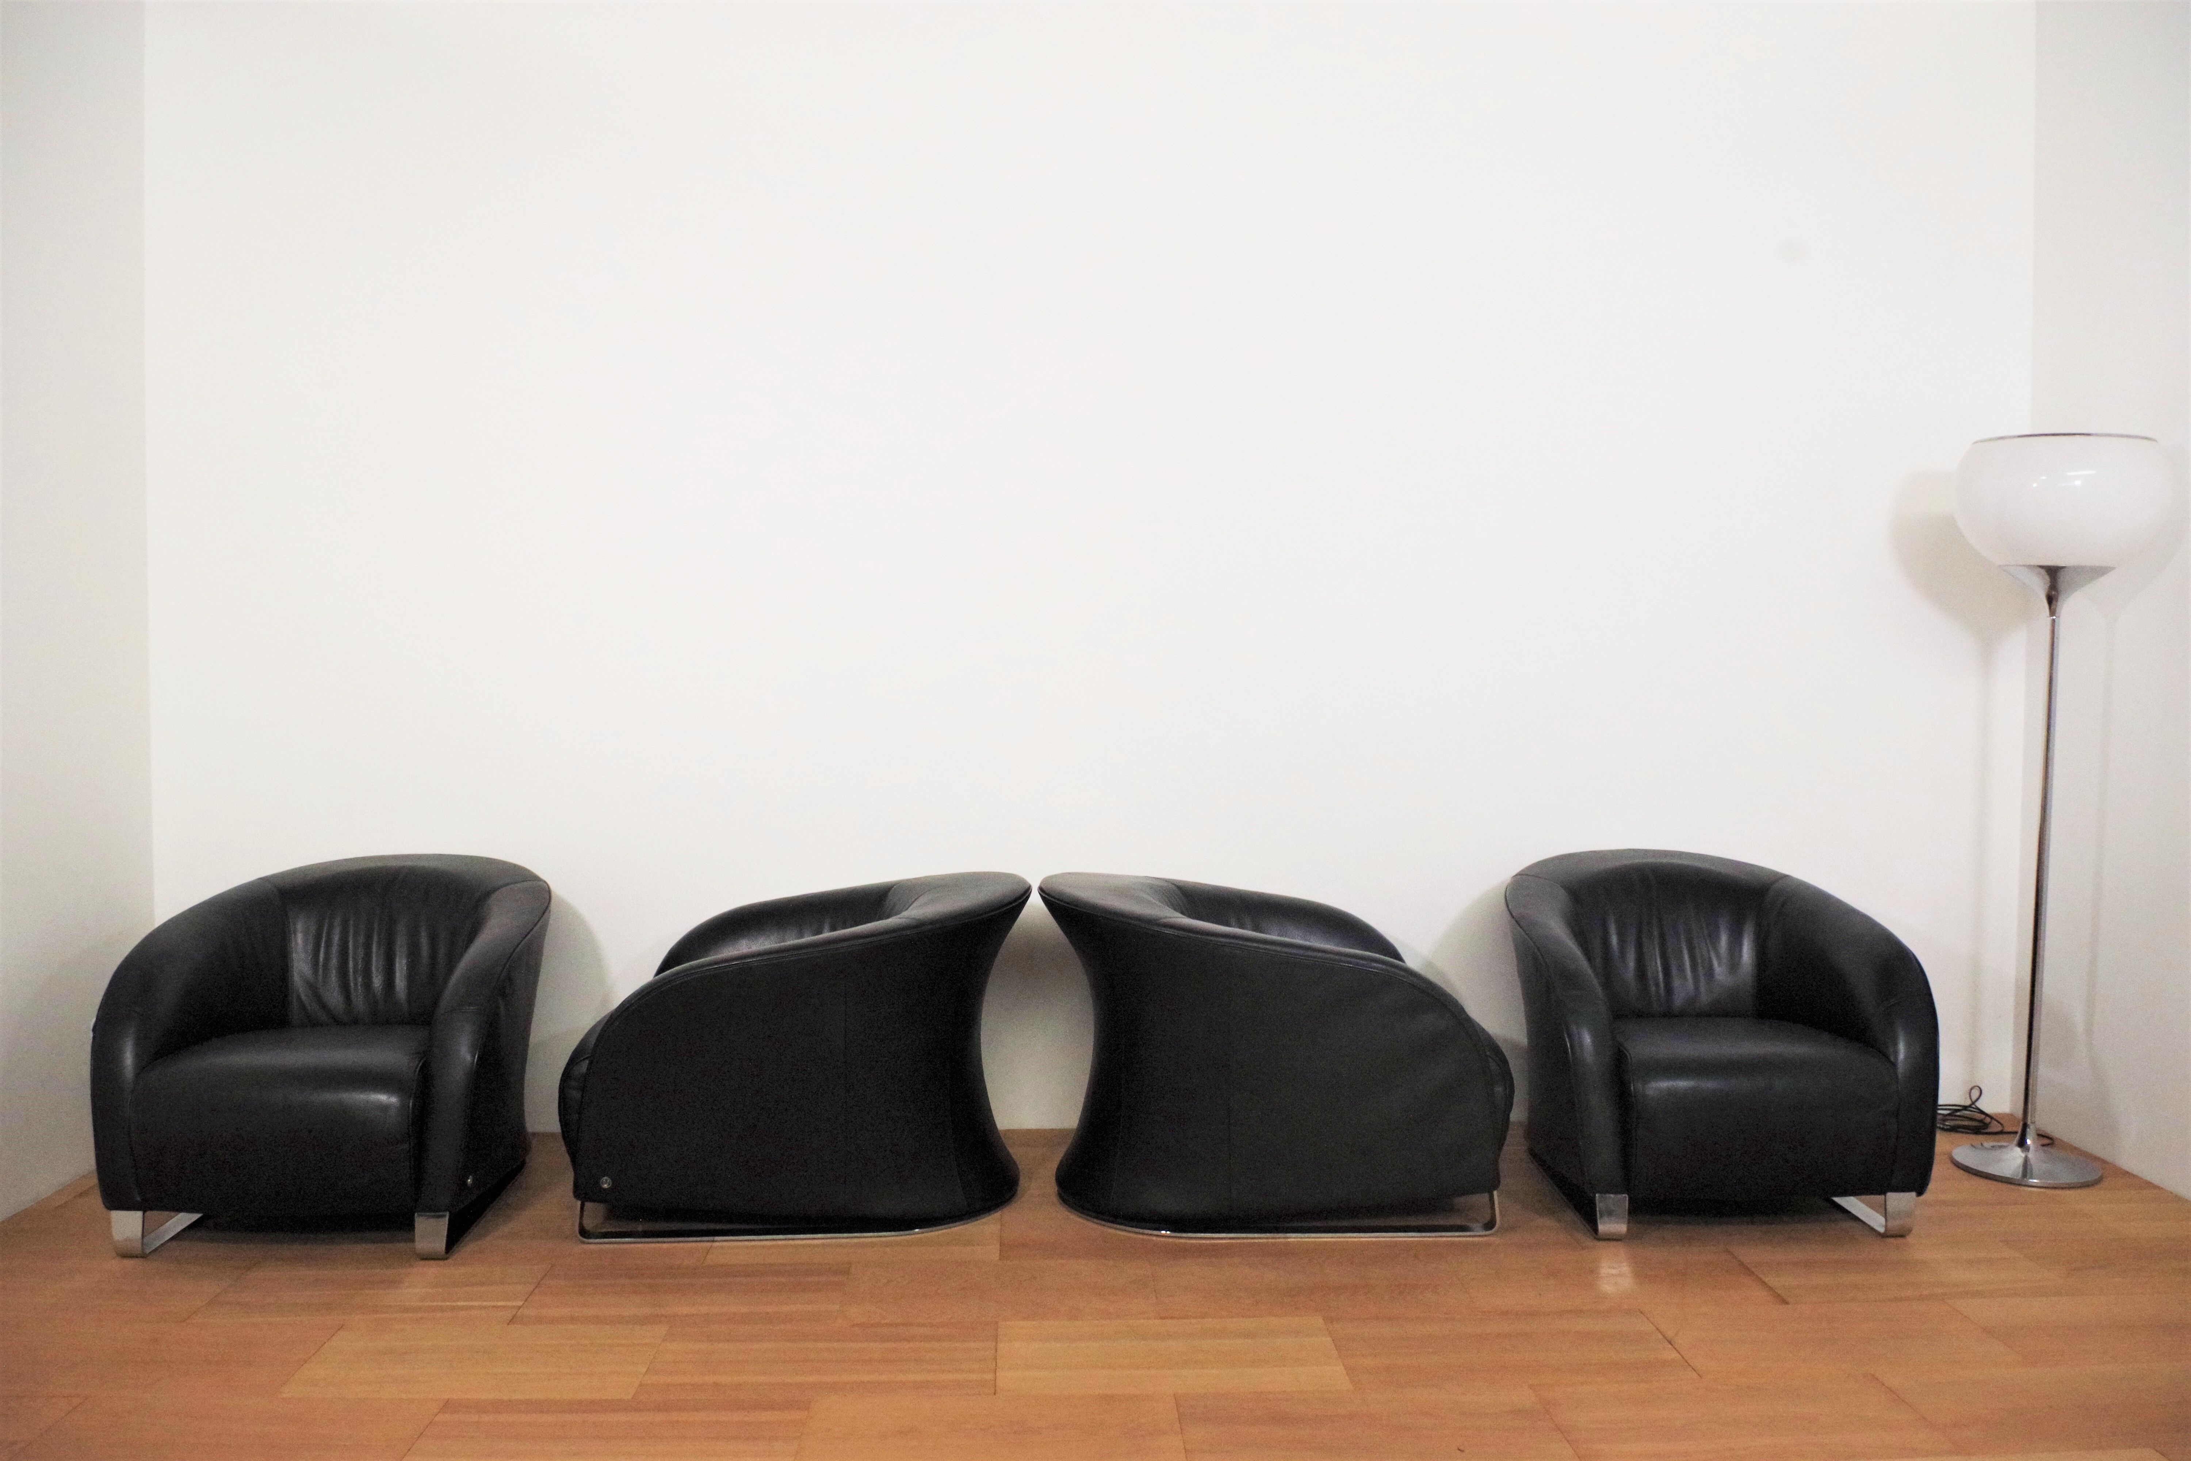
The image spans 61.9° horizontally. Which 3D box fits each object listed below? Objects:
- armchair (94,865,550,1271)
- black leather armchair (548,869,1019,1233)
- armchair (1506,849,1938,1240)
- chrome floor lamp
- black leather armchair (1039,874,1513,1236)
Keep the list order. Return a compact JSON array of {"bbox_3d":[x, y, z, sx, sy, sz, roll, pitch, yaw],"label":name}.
[{"bbox_3d":[-1.647,0.681,4.042,0.790,0.695,0.985,0,3,-3],"label":"armchair"},{"bbox_3d":[-0.634,0.679,4.071,0.985,0.695,0.790,0,3,-4],"label":"black leather armchair"},{"bbox_3d":[1.367,0.674,4.165,0.790,0.695,0.985,0,3,1],"label":"armchair"},{"bbox_3d":[2.193,0.181,4.194,0.499,1.680,0.499,1,3,0],"label":"chrome floor lamp"},{"bbox_3d":[0.371,0.680,4.064,0.985,0.695,0.790,0,3,-3],"label":"black leather armchair"}]

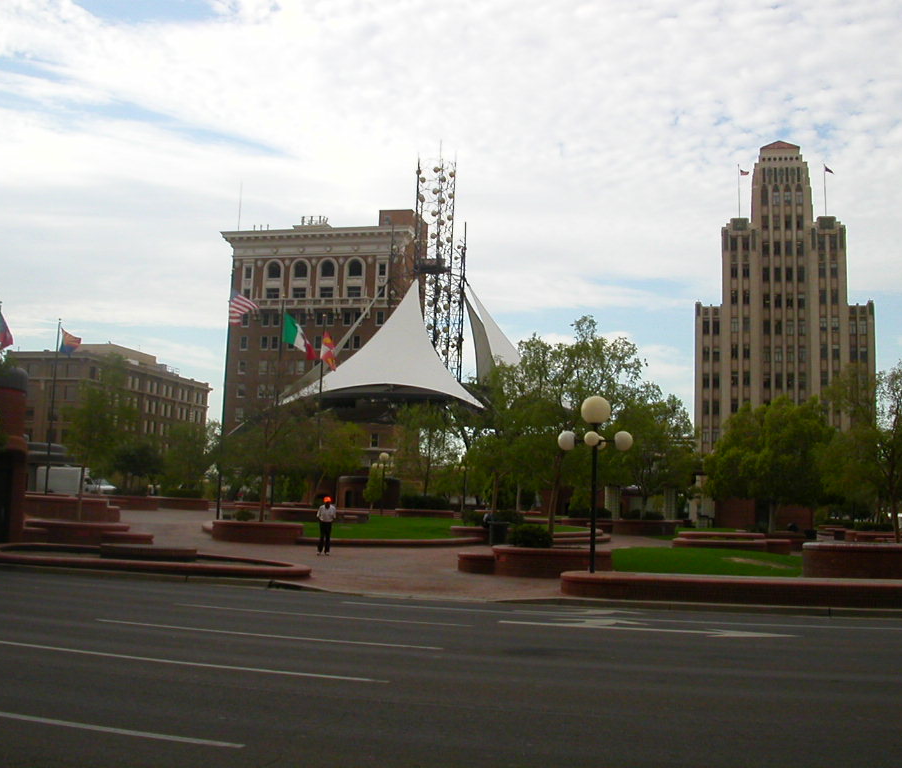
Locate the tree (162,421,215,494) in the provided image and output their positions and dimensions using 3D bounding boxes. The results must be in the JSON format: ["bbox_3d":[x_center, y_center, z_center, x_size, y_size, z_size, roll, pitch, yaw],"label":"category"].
[{"bbox_3d":[-18.935,5.473,79.000,3.800,5.233,3.800,4,-7,-13],"label":"tree"}]

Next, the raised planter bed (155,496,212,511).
[{"bbox_3d":[-16.873,7.423,67.908,3.300,0.760,1.800,0,-7,15],"label":"raised planter bed"}]

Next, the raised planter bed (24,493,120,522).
[{"bbox_3d":[-17.001,5.570,49.000,4.143,1.033,2.500,5,-8,-19],"label":"raised planter bed"}]

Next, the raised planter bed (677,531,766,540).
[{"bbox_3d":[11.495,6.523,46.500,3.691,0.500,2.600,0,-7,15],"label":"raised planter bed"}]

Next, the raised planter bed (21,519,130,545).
[{"bbox_3d":[-12.523,4.916,36.857,3.200,0.700,1.700,0,-7,15],"label":"raised planter bed"}]

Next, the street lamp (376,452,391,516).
[{"bbox_3d":[-4.494,6.628,72.079,1.500,4.170,1.500,0,-7,15],"label":"street lamp"}]

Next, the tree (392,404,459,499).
[{"bbox_3d":[-1.827,5.141,82.000,4.800,6.887,4.800,2,-7,-1],"label":"tree"}]

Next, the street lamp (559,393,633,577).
[{"bbox_3d":[2.802,1.961,21.300,1.400,3.450,1.400,0,-7,15],"label":"street lamp"}]

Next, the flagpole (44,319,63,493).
[{"bbox_3d":[-24.182,1.762,66.500,0.200,11.600,0.200,0,-7,15],"label":"flagpole"}]

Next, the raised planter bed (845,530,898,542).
[{"bbox_3d":[20.173,7.322,52.749,2.500,0.500,1.500,0,-7,15],"label":"raised planter bed"}]

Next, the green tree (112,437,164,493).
[{"bbox_3d":[-23.487,6.406,82.000,3.900,4.700,3.900,0,-7,15],"label":"green tree"}]

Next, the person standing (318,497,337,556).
[{"bbox_3d":[-3.722,4.278,33.000,0.508,1.736,0.400,3,-7,-6],"label":"person standing"}]

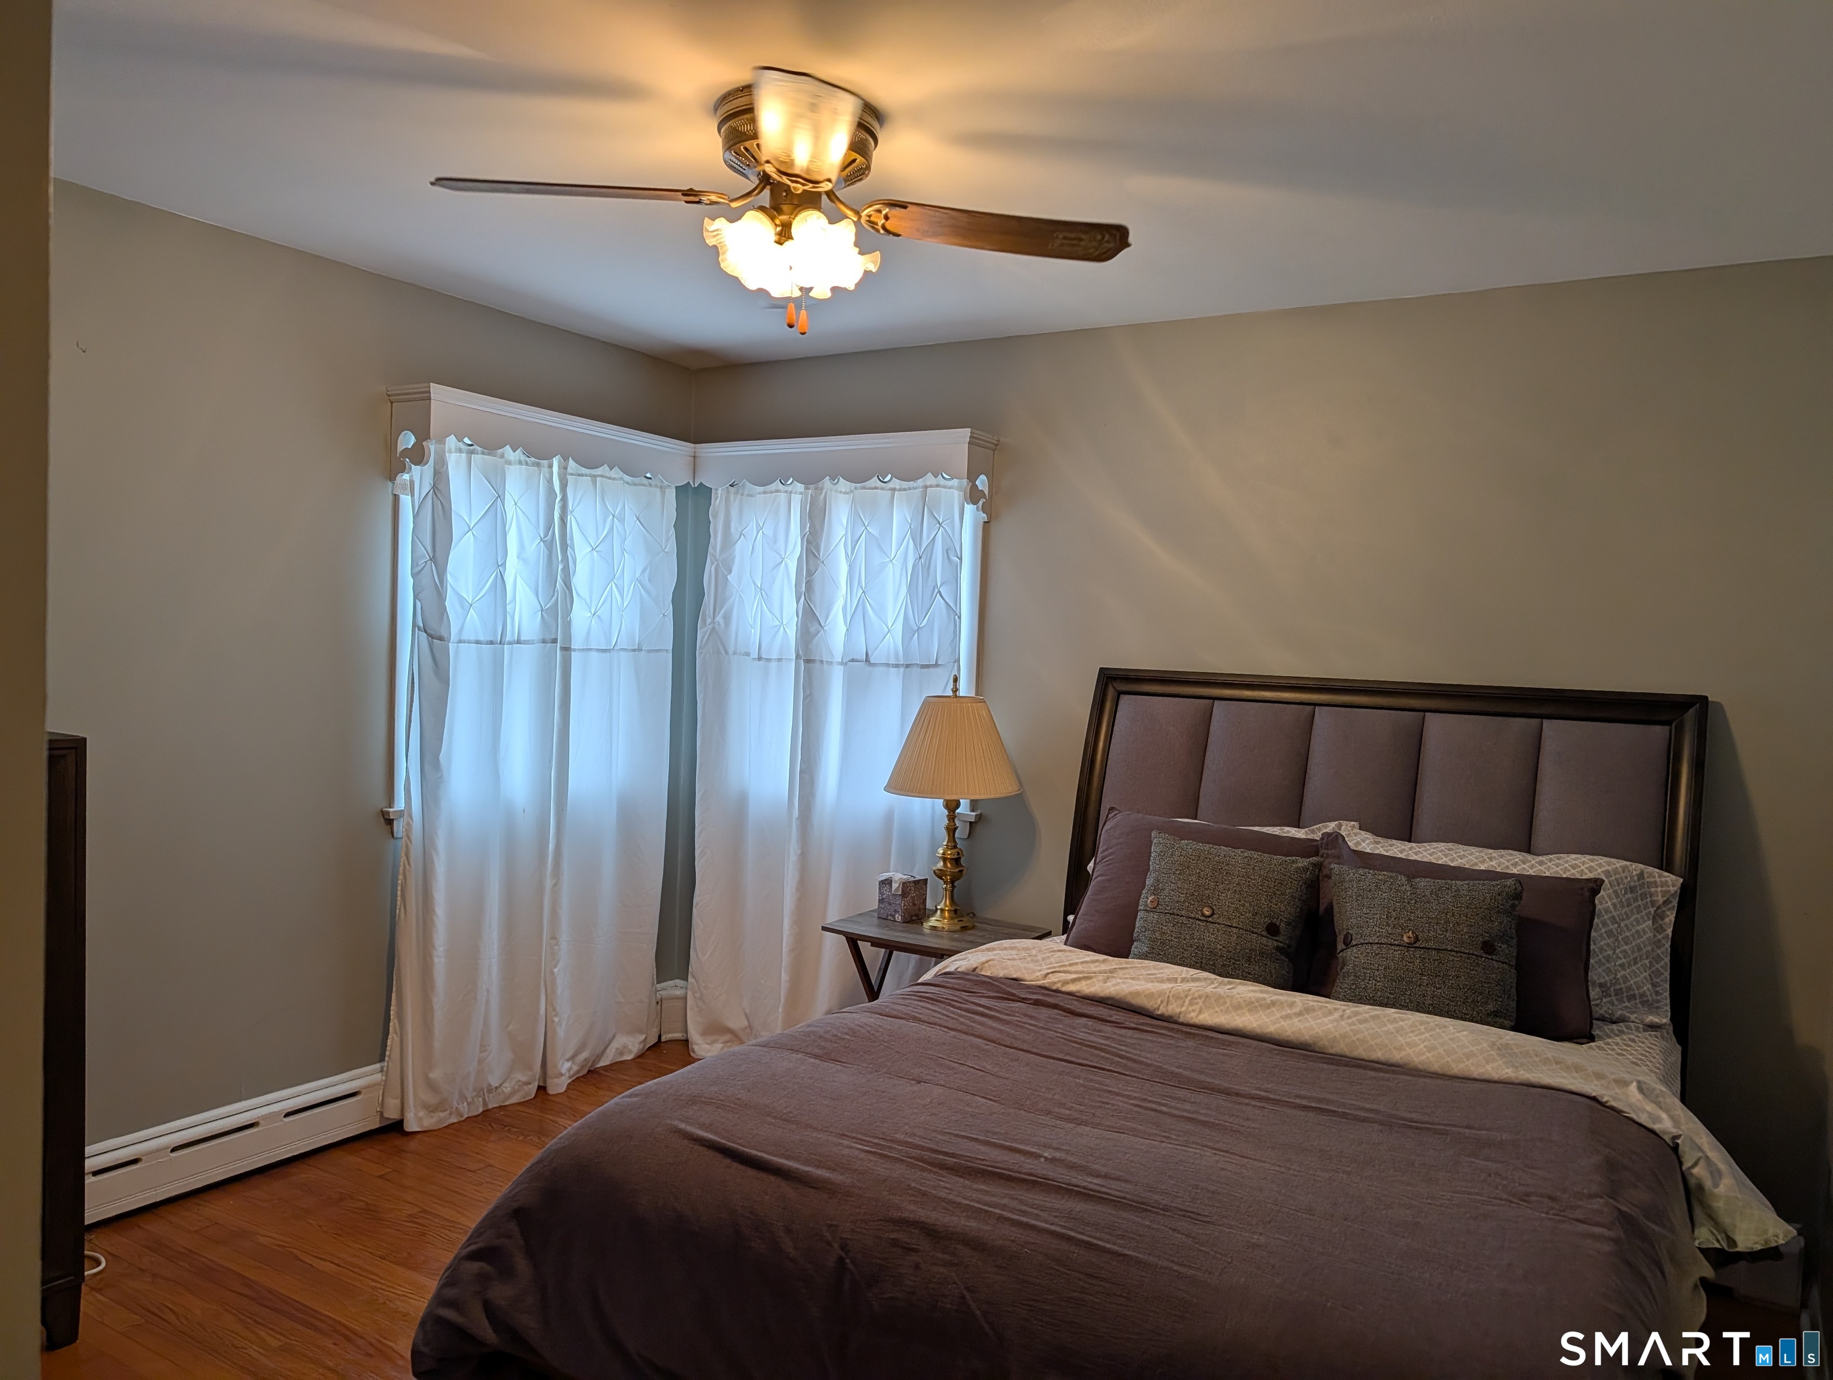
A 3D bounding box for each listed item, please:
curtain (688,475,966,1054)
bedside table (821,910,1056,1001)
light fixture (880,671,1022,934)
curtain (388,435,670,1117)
[{"bbox_3d":[-0.347,0.282,4.300,1.053,2.026,0.180,4,3,32],"label":"curtain"},{"bbox_3d":[0.053,1.025,3.835,0.549,0.612,0.426,4,3,32],"label":"bedside table"},{"bbox_3d":[0.116,0.340,3.861,0.415,0.759,0.415,2,2,0],"label":"light fixture"},{"bbox_3d":[-1.157,0.257,4.088,0.171,2.026,1.103,4,3,32],"label":"curtain"}]

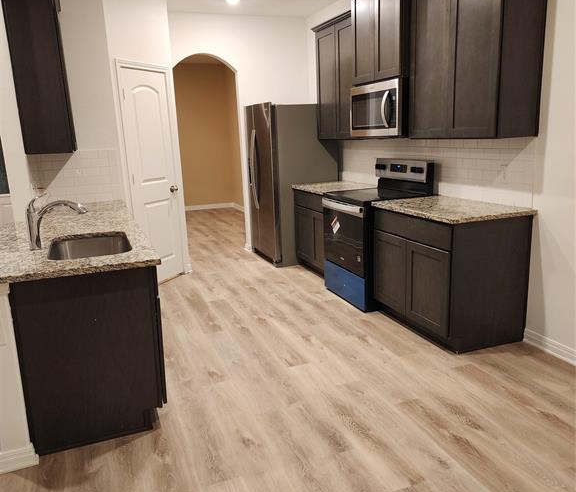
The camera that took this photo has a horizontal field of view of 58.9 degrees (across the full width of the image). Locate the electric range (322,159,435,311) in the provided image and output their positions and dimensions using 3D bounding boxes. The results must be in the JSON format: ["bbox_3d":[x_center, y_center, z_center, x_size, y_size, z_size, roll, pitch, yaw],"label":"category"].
[{"bbox_3d":[0.754,-0.132,4.453,0.677,1.176,0.760,-7,13,-21],"label":"electric range"}]

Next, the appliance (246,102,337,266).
[{"bbox_3d":[0.039,-0.746,5.946,0.812,1.757,0.831,-7,13,-21],"label":"appliance"}]

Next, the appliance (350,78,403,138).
[{"bbox_3d":[0.881,-1.138,4.289,0.420,0.427,0.755,-7,13,-21],"label":"appliance"}]

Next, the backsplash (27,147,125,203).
[{"bbox_3d":[-1.861,-0.605,4.499,0.723,0.463,0.020,-7,13,-21],"label":"backsplash"}]

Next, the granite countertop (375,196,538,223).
[{"bbox_3d":[1.120,-0.272,3.628,0.646,0.034,0.975,-7,13,-21],"label":"granite countertop"}]

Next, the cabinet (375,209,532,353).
[{"bbox_3d":[1.138,0.166,3.696,0.635,0.863,0.913,-7,13,-21],"label":"cabinet"}]

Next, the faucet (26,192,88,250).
[{"bbox_3d":[-1.214,-0.139,2.692,0.302,0.293,0.062,-7,13,-21],"label":"faucet"}]

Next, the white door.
[{"bbox_3d":[-1.304,-0.629,4.945,0.045,2.030,0.653,4,14,24],"label":"white door"}]

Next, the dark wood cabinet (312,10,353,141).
[{"bbox_3d":[0.593,-1.585,4.918,0.375,1.084,0.842,-7,13,-21],"label":"dark wood cabinet"}]

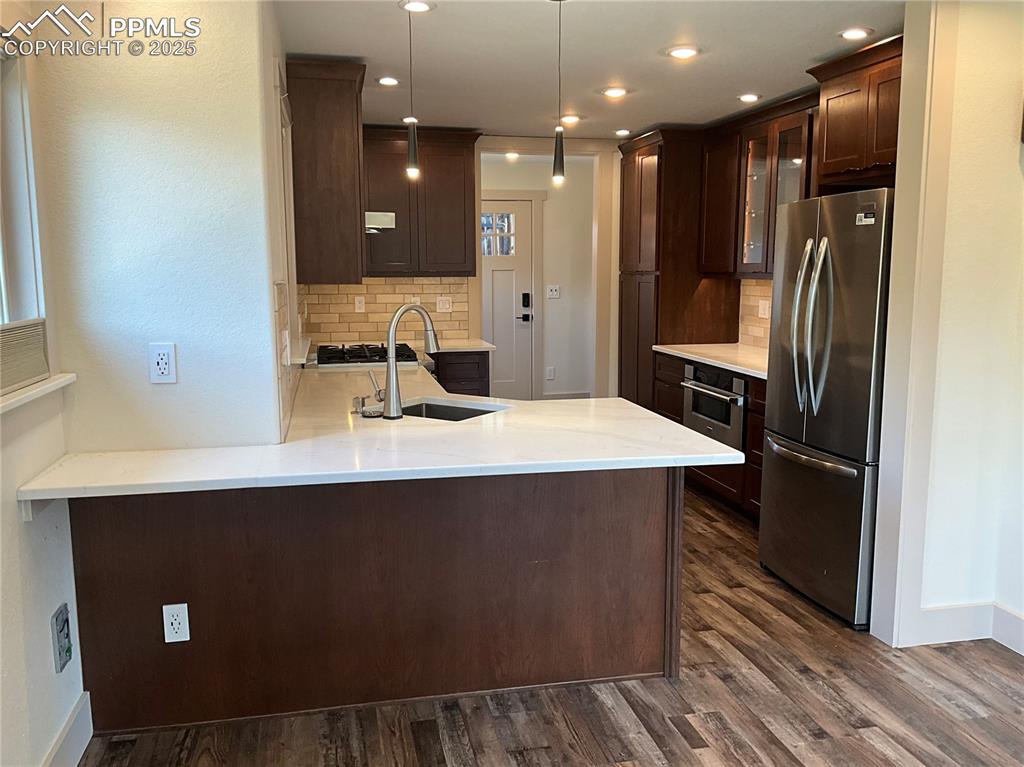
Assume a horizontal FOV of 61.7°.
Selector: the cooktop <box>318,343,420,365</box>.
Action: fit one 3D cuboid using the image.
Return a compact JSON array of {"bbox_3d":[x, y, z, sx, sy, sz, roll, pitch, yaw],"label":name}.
[{"bbox_3d":[-0.867,-0.170,5.124,0.582,0.065,0.763,-2,8,-12],"label":"cooktop"}]

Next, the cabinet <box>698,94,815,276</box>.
[{"bbox_3d":[1.539,-1.083,4.910,0.390,0.930,1.340,-2,8,-12],"label":"cabinet"}]

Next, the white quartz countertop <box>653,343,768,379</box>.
[{"bbox_3d":[1.445,-0.133,5.071,0.637,0.030,1.716,-2,8,-12],"label":"white quartz countertop"}]

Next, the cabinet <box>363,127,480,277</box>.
[{"bbox_3d":[-0.638,-1.209,5.853,0.790,0.955,0.375,-2,8,-12],"label":"cabinet"}]

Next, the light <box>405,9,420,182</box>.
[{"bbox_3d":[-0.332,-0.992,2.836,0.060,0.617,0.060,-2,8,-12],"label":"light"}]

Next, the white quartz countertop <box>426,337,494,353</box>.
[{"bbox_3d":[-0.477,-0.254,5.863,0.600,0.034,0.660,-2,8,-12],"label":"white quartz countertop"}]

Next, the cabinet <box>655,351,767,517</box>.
[{"bbox_3d":[1.455,0.322,5.141,0.617,0.889,1.706,-2,8,-12],"label":"cabinet"}]

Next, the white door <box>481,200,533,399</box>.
[{"bbox_3d":[-0.250,-0.673,8.017,0.914,2.030,0.045,-2,8,-12],"label":"white door"}]

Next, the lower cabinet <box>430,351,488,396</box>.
[{"bbox_3d":[-0.425,0.195,6.072,0.431,0.889,0.592,-2,8,-12],"label":"lower cabinet"}]

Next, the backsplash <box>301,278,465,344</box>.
[{"bbox_3d":[-0.884,-0.533,6.081,1.164,0.458,0.020,-2,8,-12],"label":"backsplash"}]

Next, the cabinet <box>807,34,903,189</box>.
[{"bbox_3d":[1.714,-1.117,3.595,0.600,0.500,0.790,-2,8,-12],"label":"cabinet"}]

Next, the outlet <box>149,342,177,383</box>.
[{"bbox_3d":[-1.012,-0.057,2.486,0.071,0.116,0.010,-2,8,-12],"label":"outlet"}]

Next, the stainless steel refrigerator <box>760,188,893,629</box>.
[{"bbox_3d":[1.635,0.074,3.794,0.743,1.749,0.763,-2,8,-12],"label":"stainless steel refrigerator"}]

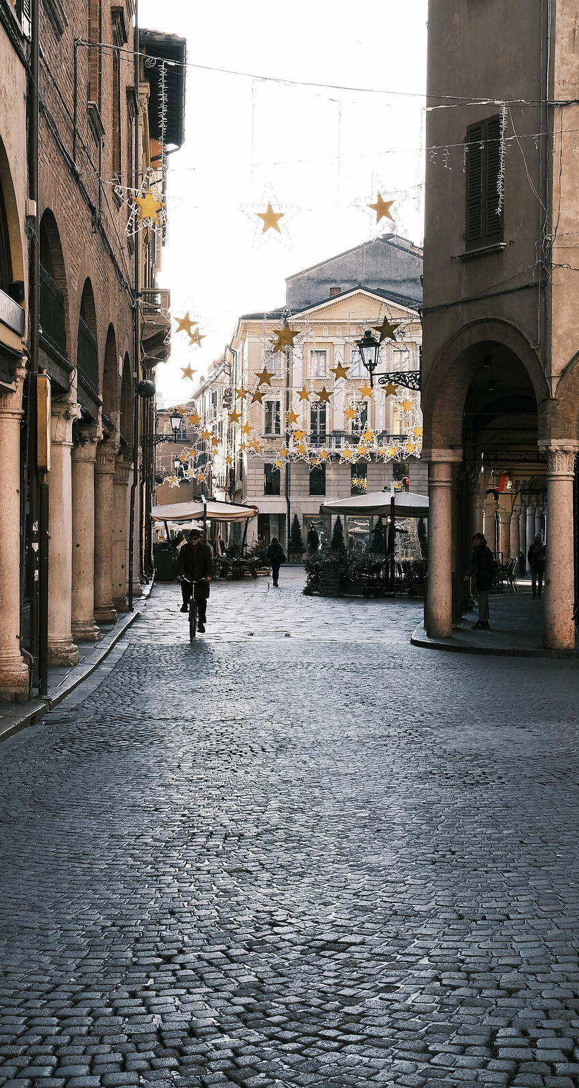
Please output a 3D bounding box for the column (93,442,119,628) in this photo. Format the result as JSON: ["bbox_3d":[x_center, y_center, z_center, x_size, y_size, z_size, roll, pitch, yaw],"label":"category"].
[{"bbox_3d":[-3.346,-0.233,28.950,0.500,3.330,0.500,0,0,-2],"label":"column"}]

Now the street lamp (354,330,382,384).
[{"bbox_3d":[1.321,-3.131,26.500,0.420,0.950,0.420,0,0,0],"label":"street lamp"}]

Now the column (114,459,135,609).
[{"bbox_3d":[-3.464,-0.175,32.600,0.520,3.150,0.500,0,0,0],"label":"column"}]

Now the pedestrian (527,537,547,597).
[{"bbox_3d":[6.625,0.594,42.200,0.520,1.630,0.380,0,0,7],"label":"pedestrian"}]

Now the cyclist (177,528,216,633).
[{"bbox_3d":[-1.473,0.585,25.100,0.620,1.700,0.850,0,0,-2],"label":"cyclist"}]

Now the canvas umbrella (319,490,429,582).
[{"bbox_3d":[2.950,-0.065,47.500,4.100,3.050,4.100,0,0,0],"label":"canvas umbrella"}]

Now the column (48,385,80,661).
[{"bbox_3d":[-2.815,-0.188,19.400,0.560,3.300,0.560,0,0,0],"label":"column"}]

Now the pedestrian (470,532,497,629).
[{"bbox_3d":[3.287,0.625,27.000,0.480,1.670,0.500,0,0,-6],"label":"pedestrian"}]

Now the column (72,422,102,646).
[{"bbox_3d":[-3.061,-0.167,23.800,0.500,3.220,0.500,0,0,0],"label":"column"}]

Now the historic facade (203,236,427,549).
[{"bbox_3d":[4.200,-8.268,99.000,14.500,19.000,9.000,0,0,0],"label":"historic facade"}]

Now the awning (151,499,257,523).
[{"bbox_3d":[-3.419,-1.327,63.500,4.200,0.950,3.600,0,0,-2],"label":"awning"}]

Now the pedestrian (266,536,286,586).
[{"bbox_3d":[-0.458,0.602,54.300,0.620,1.700,0.400,0,0,-1],"label":"pedestrian"}]

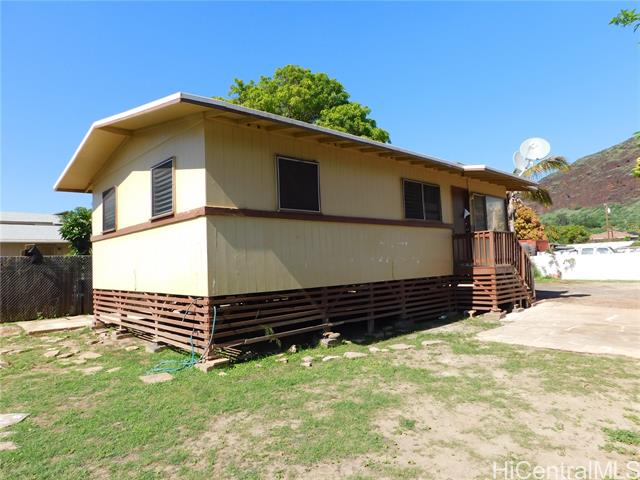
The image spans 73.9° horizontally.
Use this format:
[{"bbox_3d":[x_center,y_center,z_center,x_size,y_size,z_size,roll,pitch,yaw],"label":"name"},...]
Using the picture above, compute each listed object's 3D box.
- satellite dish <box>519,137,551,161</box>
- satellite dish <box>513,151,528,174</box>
[{"bbox_3d":[6.650,-2.815,13.151,0.950,0.750,0.400,-4,-4,30],"label":"satellite dish"},{"bbox_3d":[5.910,-2.305,12.563,0.400,0.720,0.700,0,-4,-31],"label":"satellite dish"}]

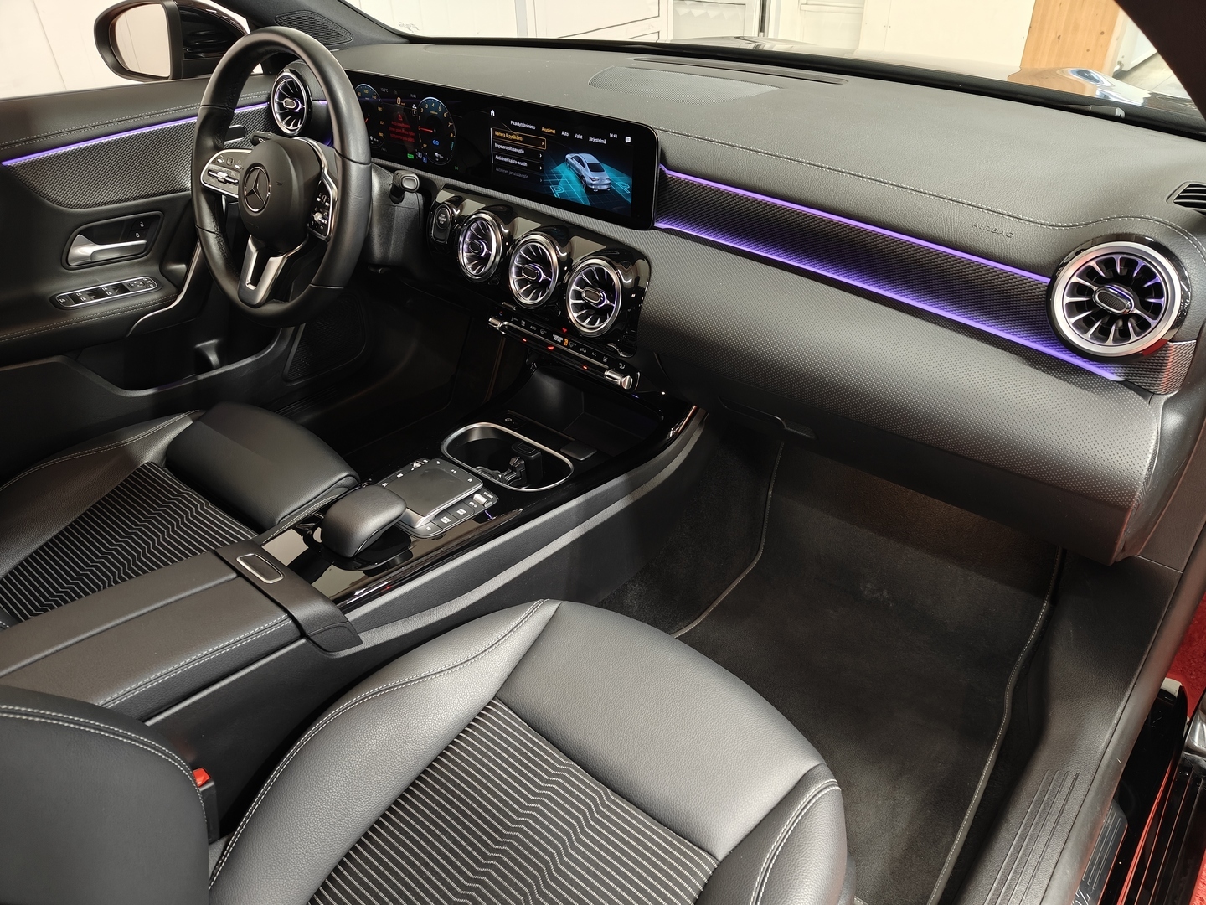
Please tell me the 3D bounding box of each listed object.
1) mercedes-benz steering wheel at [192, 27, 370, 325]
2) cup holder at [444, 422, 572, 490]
[{"bbox_3d":[-0.423,-0.353,1.107,0.375,0.372,0.090,23,21,31],"label":"mercedes-benz steering wheel"},{"bbox_3d":[-0.127,0.035,1.105,0.195,0.070,0.106,25,46,32],"label":"cup holder"}]

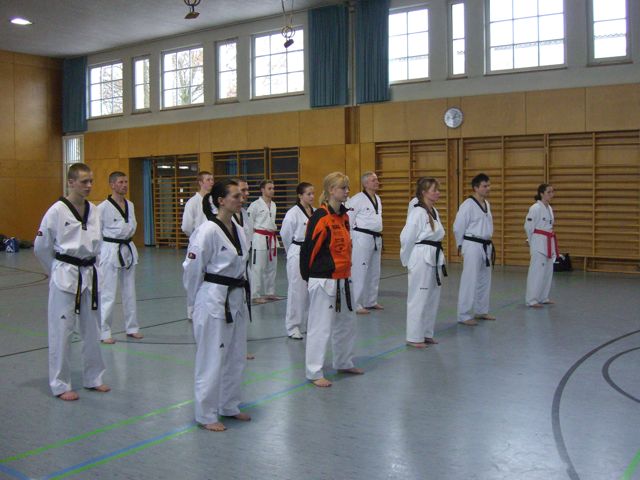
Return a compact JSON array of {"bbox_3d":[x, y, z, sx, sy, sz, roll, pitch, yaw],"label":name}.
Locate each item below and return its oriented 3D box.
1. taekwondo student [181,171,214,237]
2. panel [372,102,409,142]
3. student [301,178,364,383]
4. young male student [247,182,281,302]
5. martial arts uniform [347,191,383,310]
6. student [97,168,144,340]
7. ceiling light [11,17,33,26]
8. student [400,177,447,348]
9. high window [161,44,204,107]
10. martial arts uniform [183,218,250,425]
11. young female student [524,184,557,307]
[{"bbox_3d":[-1.454,0.067,8.620,0.350,1.800,0.510,2,4,34],"label":"taekwondo student"},{"bbox_3d":[1.546,-2.628,15.678,0.817,0.881,0.050,2,4,34],"label":"panel"},{"bbox_3d":[0.103,0.313,5.717,0.360,1.700,0.480,2,5,36],"label":"student"},{"bbox_3d":[-0.803,0.012,10.079,0.340,1.730,0.480,3,5,39],"label":"young male student"},{"bbox_3d":[0.593,0.134,9.105,0.340,1.530,0.490,2,5,36],"label":"martial arts uniform"},{"bbox_3d":[-2.106,0.163,7.380,0.340,1.780,0.500,2,4,34],"label":"student"},{"bbox_3d":[-7.298,-5.342,17.177,0.520,0.100,0.520,2,4,34],"label":"ceiling light"},{"bbox_3d":[1.053,0.219,7.145,0.450,1.728,0.490,2,4,34],"label":"student"},{"bbox_3d":[-3.717,-4.426,19.306,1.665,1.658,0.120,2,4,34],"label":"high window"},{"bbox_3d":[-0.696,0.542,4.681,0.380,1.378,0.500,2,4,34],"label":"martial arts uniform"},{"bbox_3d":[3.025,0.072,9.618,0.410,1.681,0.470,2,4,34],"label":"young female student"}]

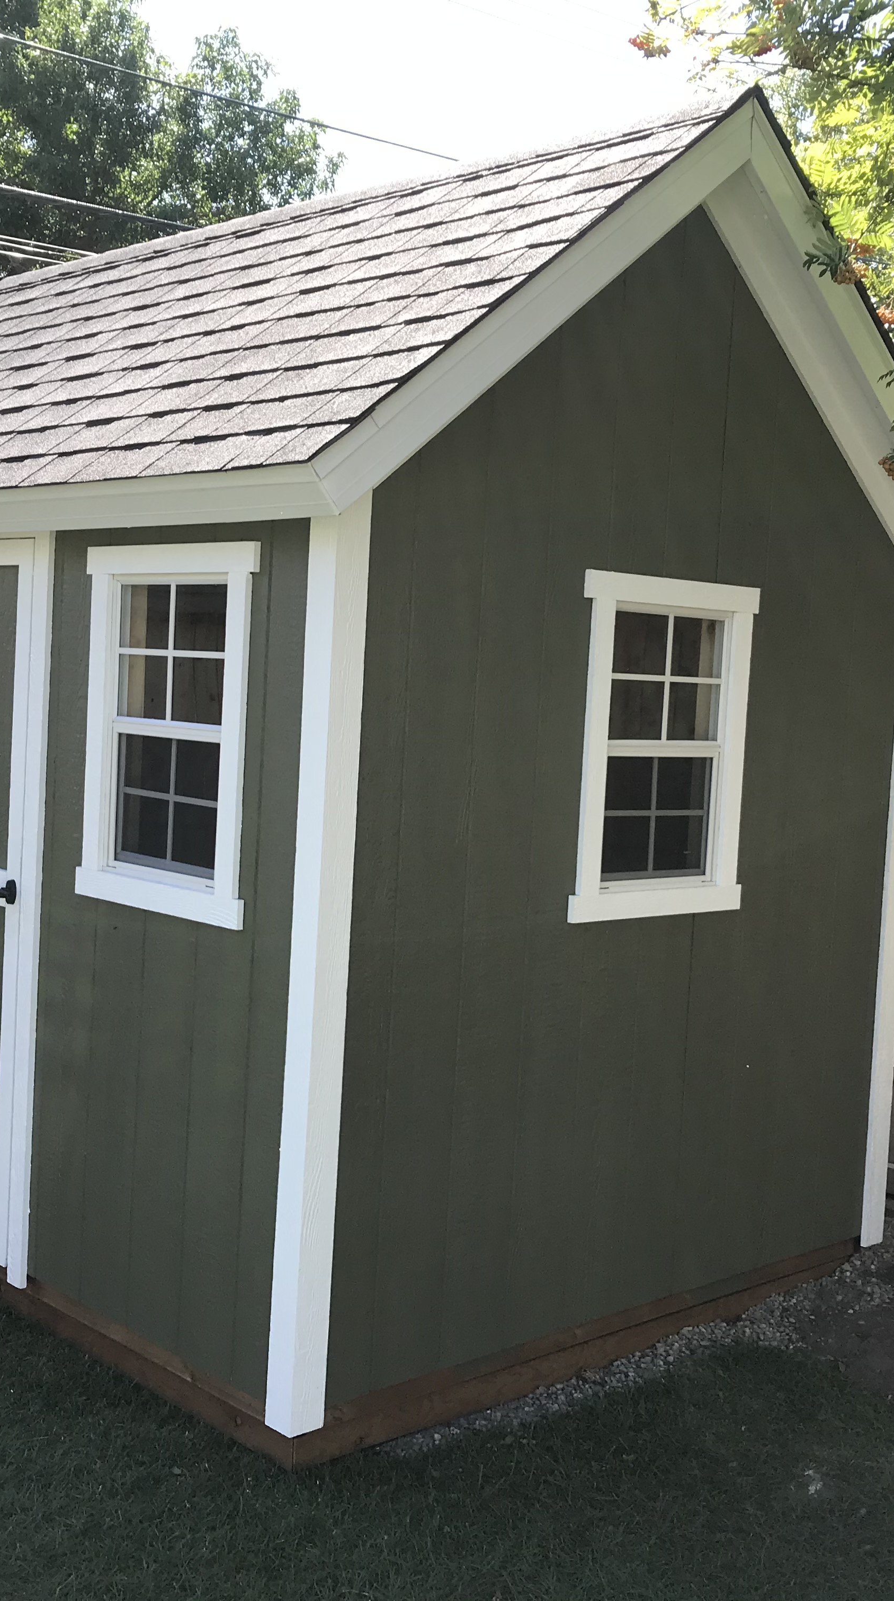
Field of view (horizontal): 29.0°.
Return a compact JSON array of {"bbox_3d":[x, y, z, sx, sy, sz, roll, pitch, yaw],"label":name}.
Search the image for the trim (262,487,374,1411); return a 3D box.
[{"bbox_3d":[-0.263,0.337,3.518,0.090,1.925,0.083,0,5,-44],"label":"trim"}]

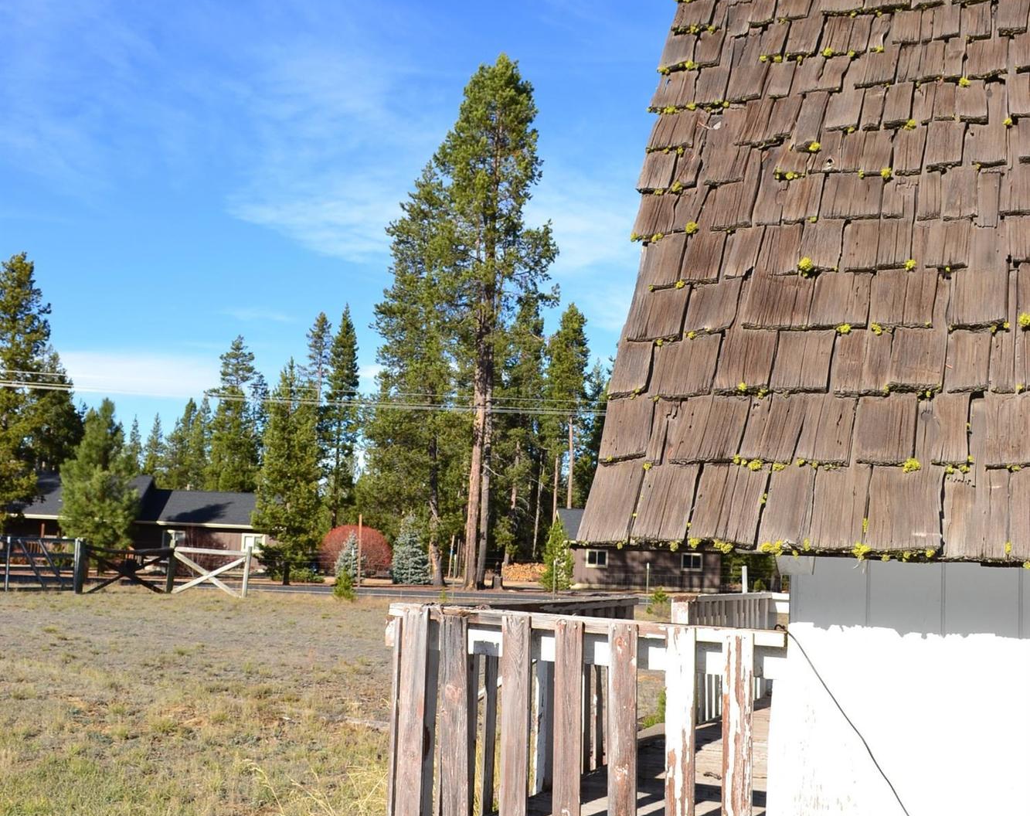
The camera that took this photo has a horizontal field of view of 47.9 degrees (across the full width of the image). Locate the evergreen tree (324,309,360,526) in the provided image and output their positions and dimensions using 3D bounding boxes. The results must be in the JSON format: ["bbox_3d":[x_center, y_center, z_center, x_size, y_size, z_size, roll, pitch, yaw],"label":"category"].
[{"bbox_3d":[-10.511,1.770,71.026,2.440,16.220,2.440,3,-7,-8],"label":"evergreen tree"}]

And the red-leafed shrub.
[{"bbox_3d":[-7.423,6.710,54.159,3.440,2.520,3.440,3,-7,-7],"label":"red-leafed shrub"}]

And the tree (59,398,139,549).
[{"bbox_3d":[-16.316,3.067,45.443,3.170,7.010,3.170,5,-8,-19],"label":"tree"}]

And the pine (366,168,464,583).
[{"bbox_3d":[-3.994,-1.534,49.131,4.610,17.870,4.610,3,-7,-5],"label":"pine"}]

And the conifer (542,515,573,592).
[{"bbox_3d":[1.722,5.918,47.198,1.280,3.120,1.280,2,-7,2],"label":"conifer"}]

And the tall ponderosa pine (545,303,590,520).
[{"bbox_3d":[3.549,2.087,79.191,3.140,18.820,3.140,2,-7,3],"label":"tall ponderosa pine"}]

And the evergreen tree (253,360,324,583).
[{"bbox_3d":[-8.530,2.375,43.534,2.630,8.450,2.630,3,-7,-11],"label":"evergreen tree"}]

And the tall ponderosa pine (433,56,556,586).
[{"bbox_3d":[-0.921,-4.074,50.487,5.420,23.510,5.420,2,-7,-1],"label":"tall ponderosa pine"}]

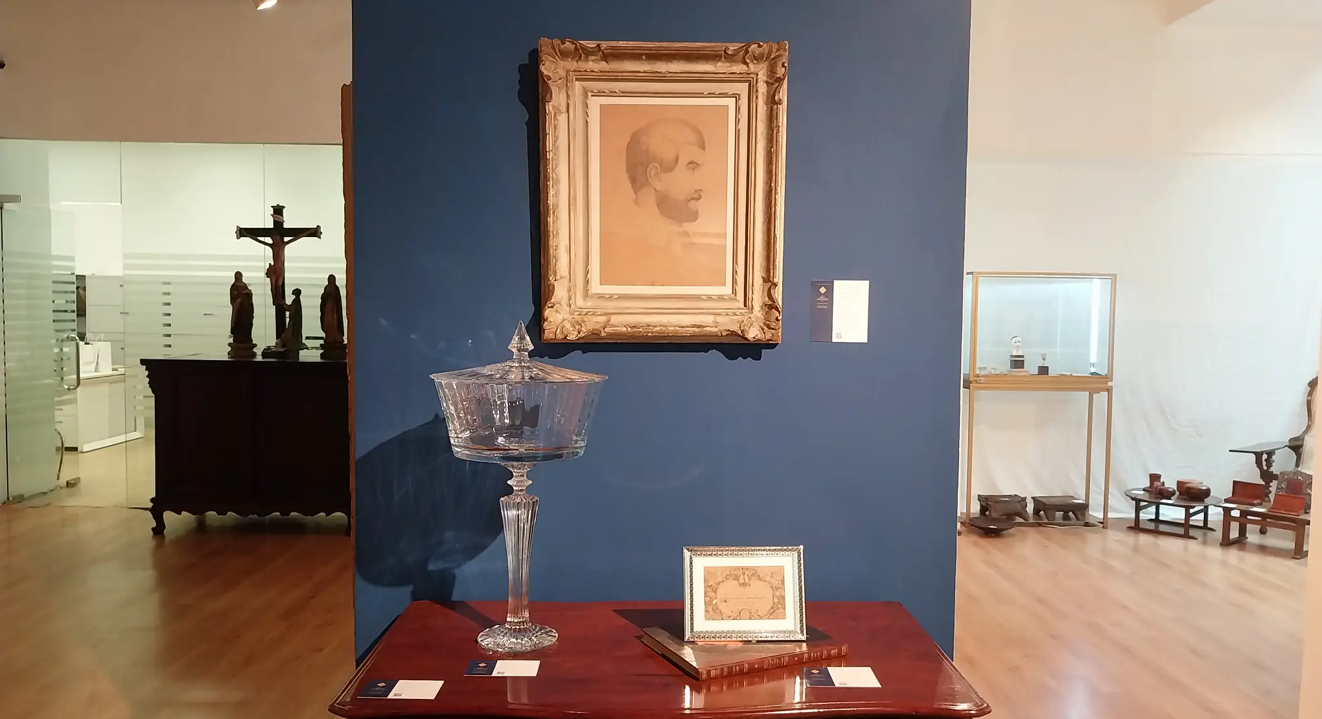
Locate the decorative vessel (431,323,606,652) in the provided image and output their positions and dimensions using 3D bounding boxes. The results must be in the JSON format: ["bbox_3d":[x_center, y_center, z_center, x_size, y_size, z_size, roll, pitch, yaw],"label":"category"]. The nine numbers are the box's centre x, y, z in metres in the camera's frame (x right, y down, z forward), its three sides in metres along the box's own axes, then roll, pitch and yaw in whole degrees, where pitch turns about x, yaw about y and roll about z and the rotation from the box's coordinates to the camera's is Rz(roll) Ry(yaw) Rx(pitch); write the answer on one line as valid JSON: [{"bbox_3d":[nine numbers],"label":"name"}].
[{"bbox_3d":[-0.253,0.219,1.772,0.317,0.572,0.317,0,3,-8],"label":"decorative vessel"}]

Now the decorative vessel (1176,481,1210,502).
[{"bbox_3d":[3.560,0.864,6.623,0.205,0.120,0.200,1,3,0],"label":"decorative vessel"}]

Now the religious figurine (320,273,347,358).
[{"bbox_3d":[-2.101,-0.274,6.365,0.182,0.543,0.165,1,3,0],"label":"religious figurine"}]

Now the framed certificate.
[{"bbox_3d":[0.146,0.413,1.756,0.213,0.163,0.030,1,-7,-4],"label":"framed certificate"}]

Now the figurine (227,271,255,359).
[{"bbox_3d":[-2.687,-0.288,6.364,0.186,0.555,0.165,0,3,-17],"label":"figurine"}]

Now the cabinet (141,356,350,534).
[{"bbox_3d":[-2.494,0.531,6.353,1.408,1.075,0.620,1,3,-1],"label":"cabinet"}]

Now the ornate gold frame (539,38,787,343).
[{"bbox_3d":[0.003,-0.321,1.945,0.471,0.571,0.070,1,8,-3],"label":"ornate gold frame"}]

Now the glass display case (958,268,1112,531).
[{"bbox_3d":[2.532,0.266,6.758,0.958,1.692,0.370,1,3,0],"label":"glass display case"}]

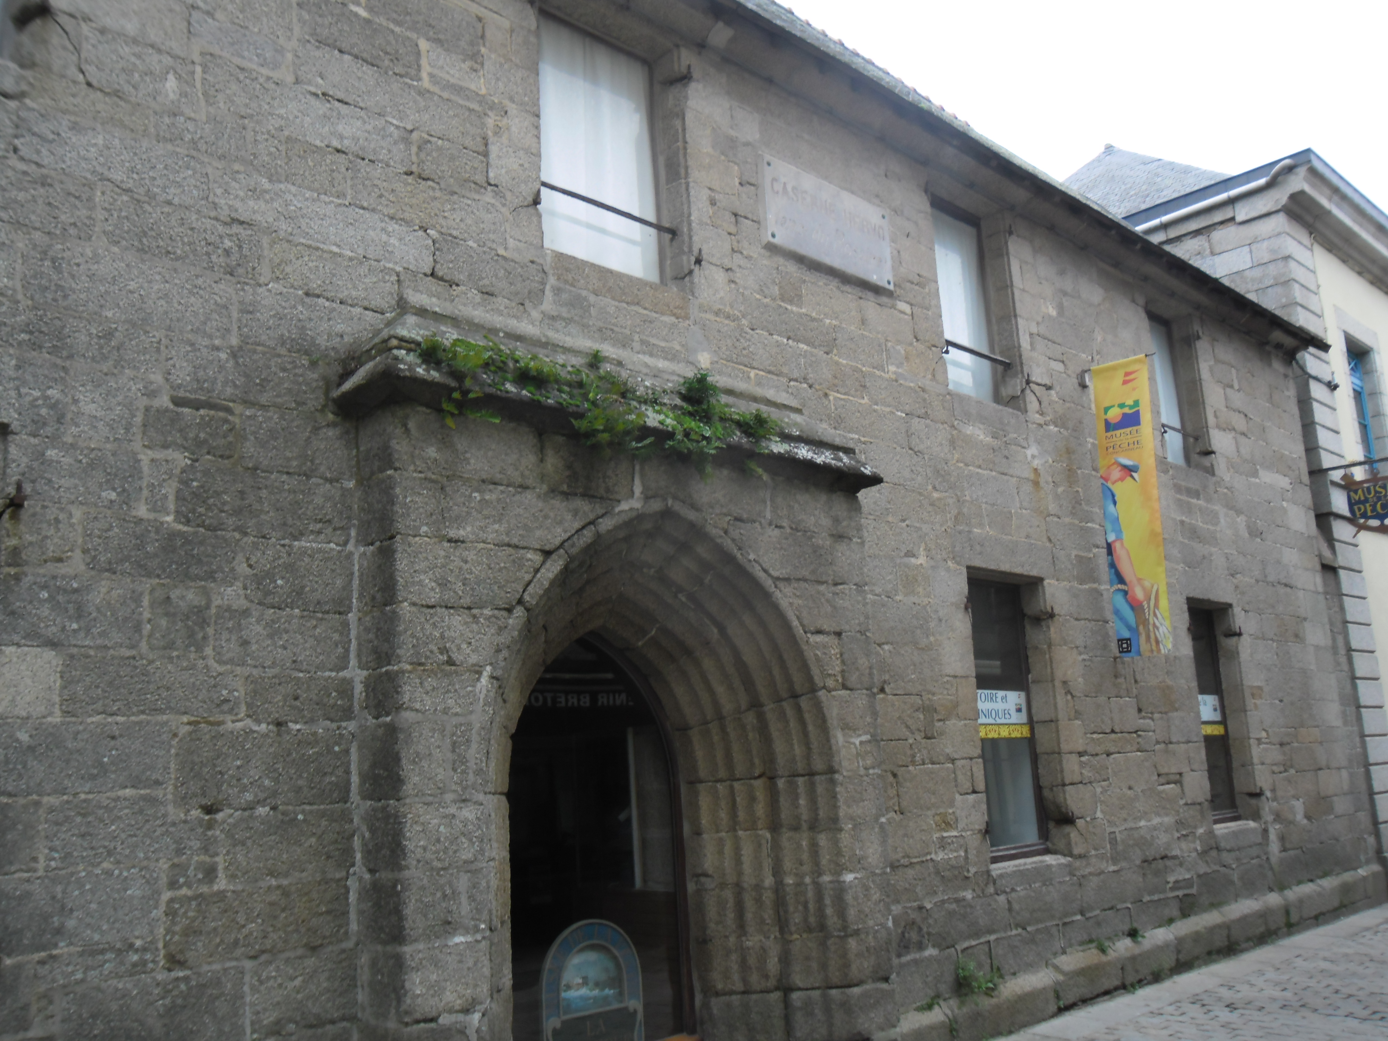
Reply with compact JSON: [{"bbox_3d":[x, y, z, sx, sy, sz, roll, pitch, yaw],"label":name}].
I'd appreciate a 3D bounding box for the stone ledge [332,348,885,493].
[{"bbox_3d":[-0.208,-0.421,6.479,0.450,0.240,3.360,-14,-16,42],"label":"stone ledge"}]

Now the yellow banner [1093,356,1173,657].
[{"bbox_3d":[3.170,-0.114,9.277,0.420,2.170,0.030,-12,-14,43],"label":"yellow banner"}]

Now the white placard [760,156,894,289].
[{"bbox_3d":[0.792,-1.722,7.534,0.060,0.520,1.170,-12,-14,43],"label":"white placard"}]

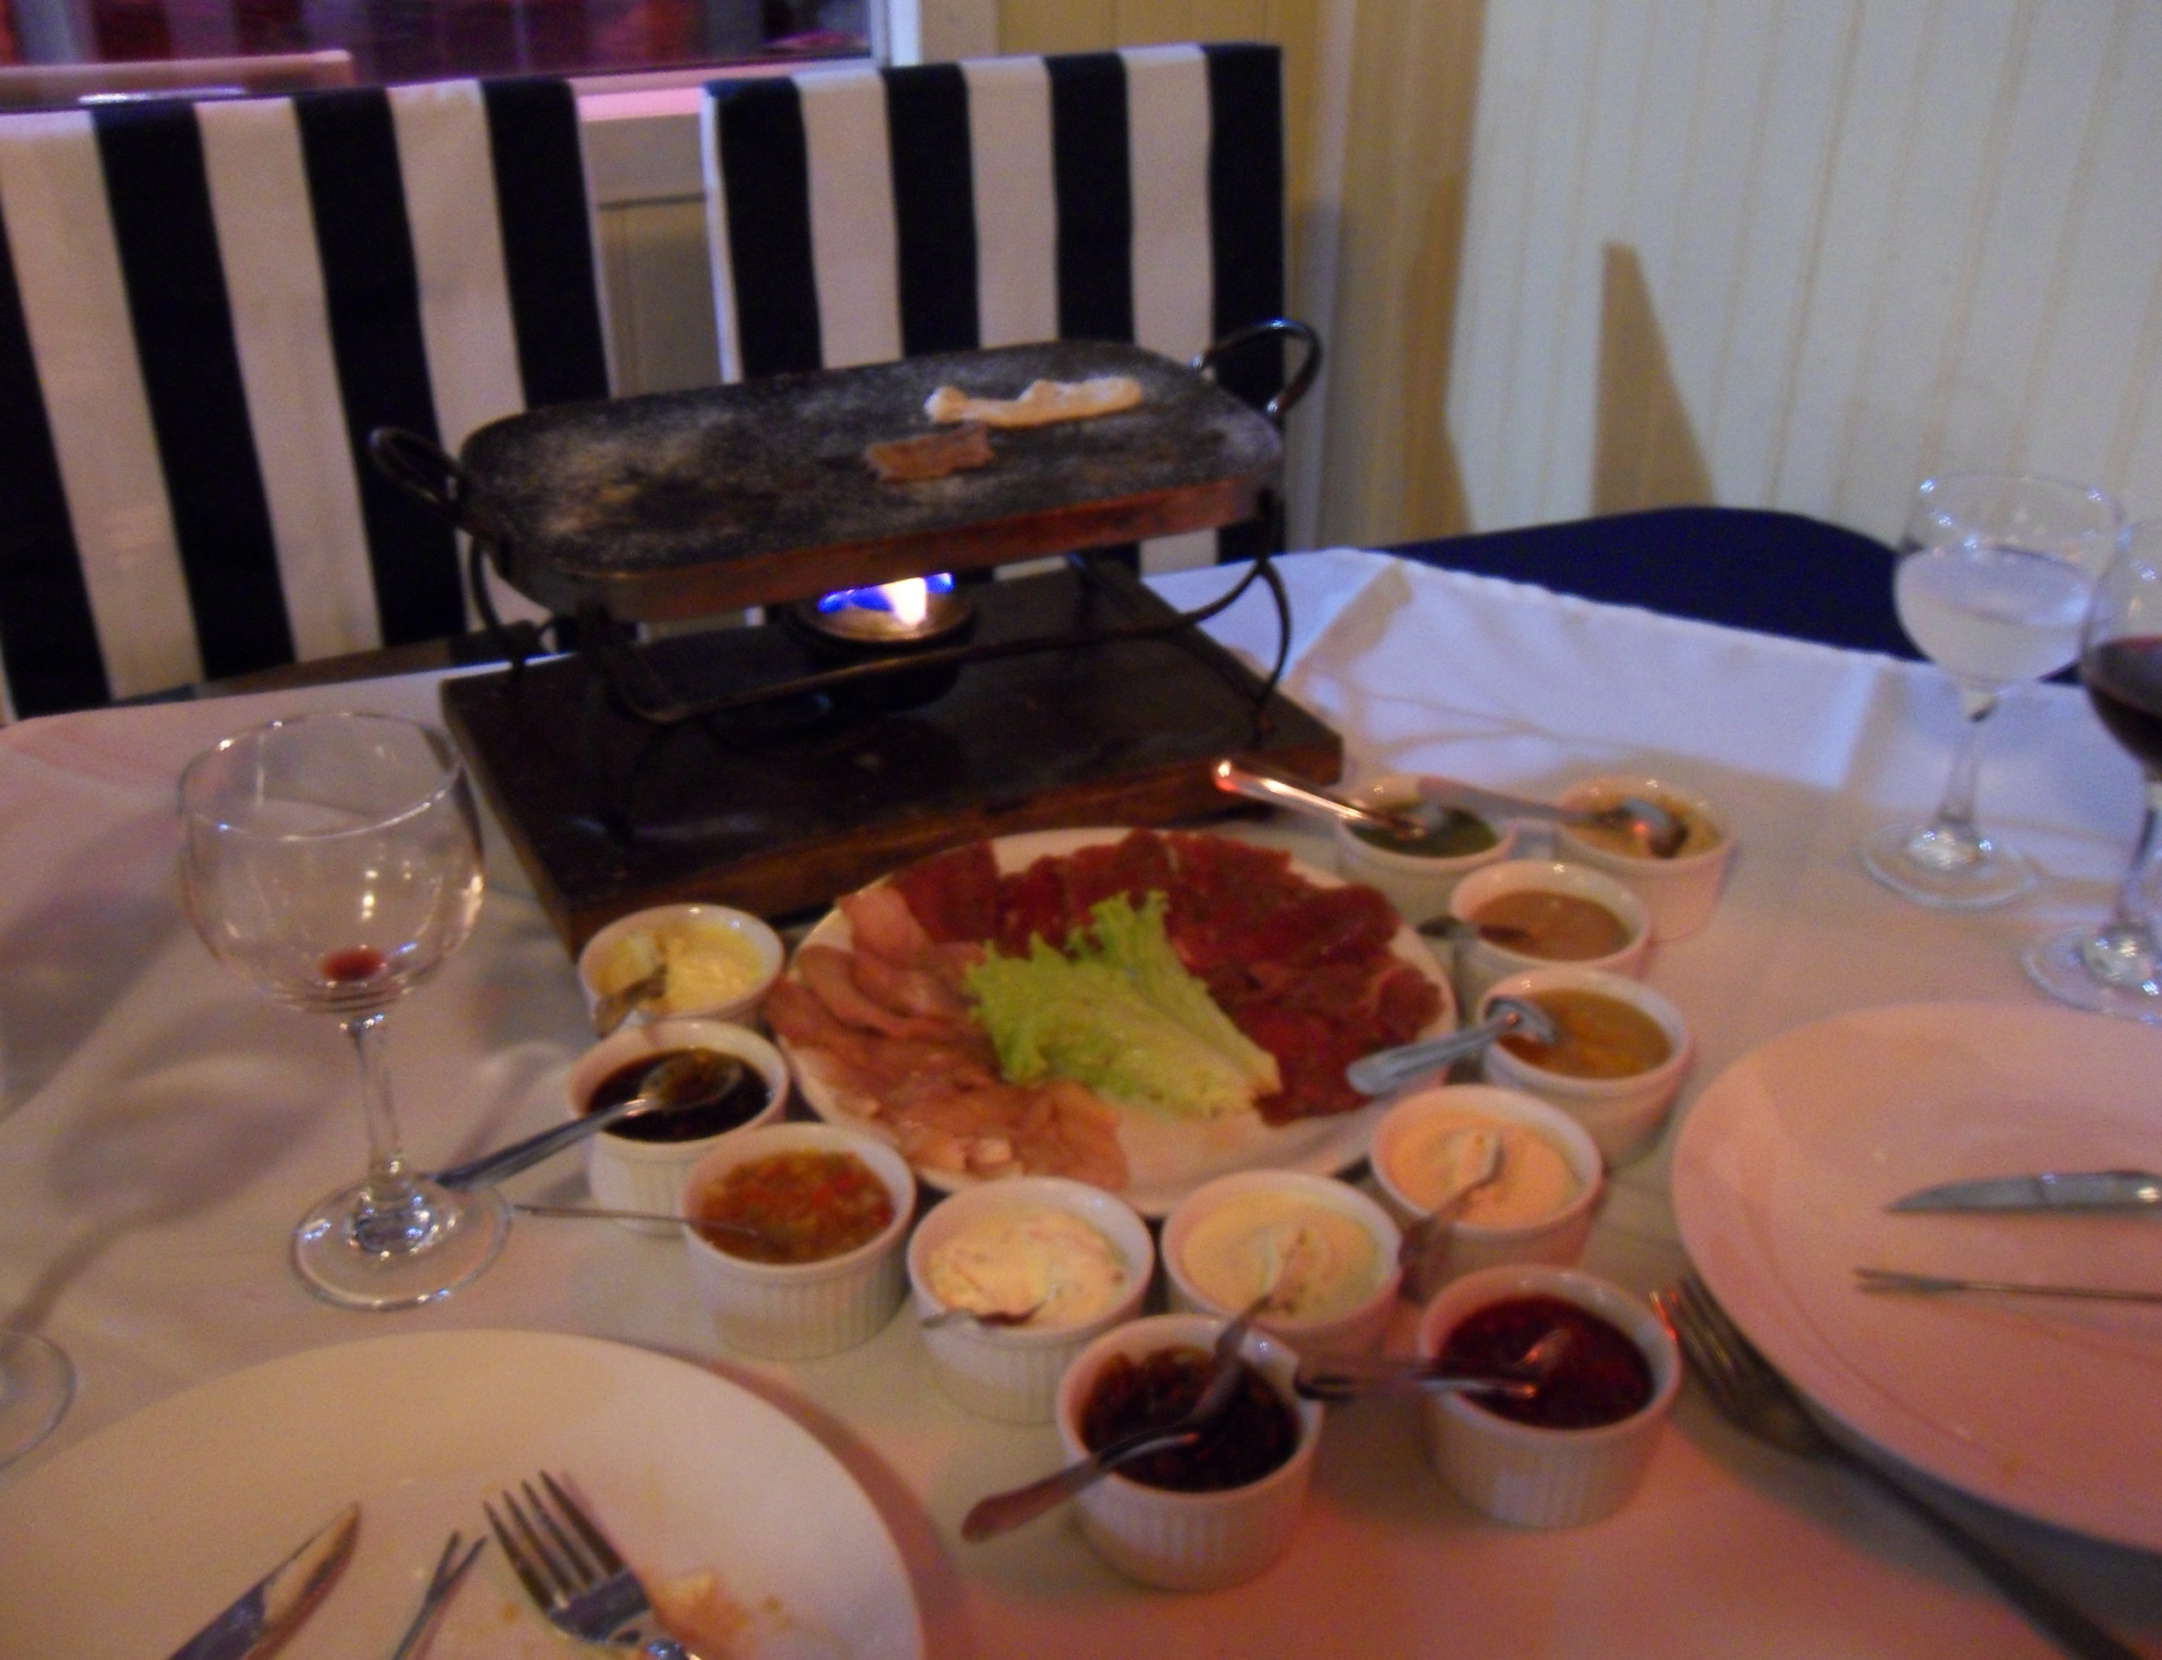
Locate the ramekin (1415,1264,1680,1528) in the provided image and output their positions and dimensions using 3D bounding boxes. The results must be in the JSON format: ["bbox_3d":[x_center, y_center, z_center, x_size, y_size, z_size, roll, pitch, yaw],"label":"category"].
[{"bbox_3d":[0.138,0.169,0.670,0.075,0.040,0.075,1,30,0],"label":"ramekin"}]

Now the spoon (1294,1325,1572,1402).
[{"bbox_3d":[0.110,0.160,0.651,0.114,0.017,0.026,5,25,-28],"label":"spoon"}]

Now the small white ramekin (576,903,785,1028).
[{"bbox_3d":[-0.139,0.061,0.793,0.070,0.038,0.070,1,29,0],"label":"small white ramekin"}]

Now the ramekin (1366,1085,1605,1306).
[{"bbox_3d":[0.125,0.116,0.700,0.070,0.038,0.070,1,29,0],"label":"ramekin"}]

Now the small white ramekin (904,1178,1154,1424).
[{"bbox_3d":[-0.016,0.148,0.705,0.075,0.040,0.075,1,30,0],"label":"small white ramekin"}]

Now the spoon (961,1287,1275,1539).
[{"bbox_3d":[0.016,0.172,0.625,0.026,0.017,0.130,28,26,38],"label":"spoon"}]

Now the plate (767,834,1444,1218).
[{"bbox_3d":[0.015,0.071,0.856,0.254,0.024,0.254,0,30,0],"label":"plate"}]

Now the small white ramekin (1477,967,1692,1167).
[{"bbox_3d":[0.170,0.082,0.762,0.070,0.038,0.070,1,29,0],"label":"small white ramekin"}]

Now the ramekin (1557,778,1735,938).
[{"bbox_3d":[0.235,0.013,0.944,0.075,0.040,0.075,1,30,0],"label":"ramekin"}]

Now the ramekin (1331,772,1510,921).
[{"bbox_3d":[0.143,0.012,0.943,0.075,0.040,0.075,1,30,0],"label":"ramekin"}]

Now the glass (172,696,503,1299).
[{"bbox_3d":[-0.213,0.058,0.665,0.086,0.168,0.086,1,29,0],"label":"glass"}]

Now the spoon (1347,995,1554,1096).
[{"bbox_3d":[0.123,0.073,0.734,0.027,0.019,0.122,27,22,38],"label":"spoon"}]

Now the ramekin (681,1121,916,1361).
[{"bbox_3d":[-0.084,0.126,0.679,0.070,0.038,0.070,1,29,0],"label":"ramekin"}]

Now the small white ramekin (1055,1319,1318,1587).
[{"bbox_3d":[0.031,0.180,0.649,0.075,0.040,0.075,1,30,0],"label":"small white ramekin"}]

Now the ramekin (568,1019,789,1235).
[{"bbox_3d":[-0.129,0.098,0.728,0.070,0.038,0.070,1,29,0],"label":"ramekin"}]

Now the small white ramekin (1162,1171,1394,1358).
[{"bbox_3d":[0.058,0.138,0.660,0.070,0.038,0.070,1,29,0],"label":"small white ramekin"}]

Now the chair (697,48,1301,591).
[{"bbox_3d":[0.038,-0.051,1.642,0.445,0.910,0.530,-13,32,-22],"label":"chair"}]

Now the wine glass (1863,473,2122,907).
[{"bbox_3d":[0.358,-0.053,0.885,0.082,0.159,0.082,1,29,0],"label":"wine glass"}]

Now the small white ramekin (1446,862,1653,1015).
[{"bbox_3d":[0.182,0.049,0.880,0.075,0.040,0.075,1,30,0],"label":"small white ramekin"}]

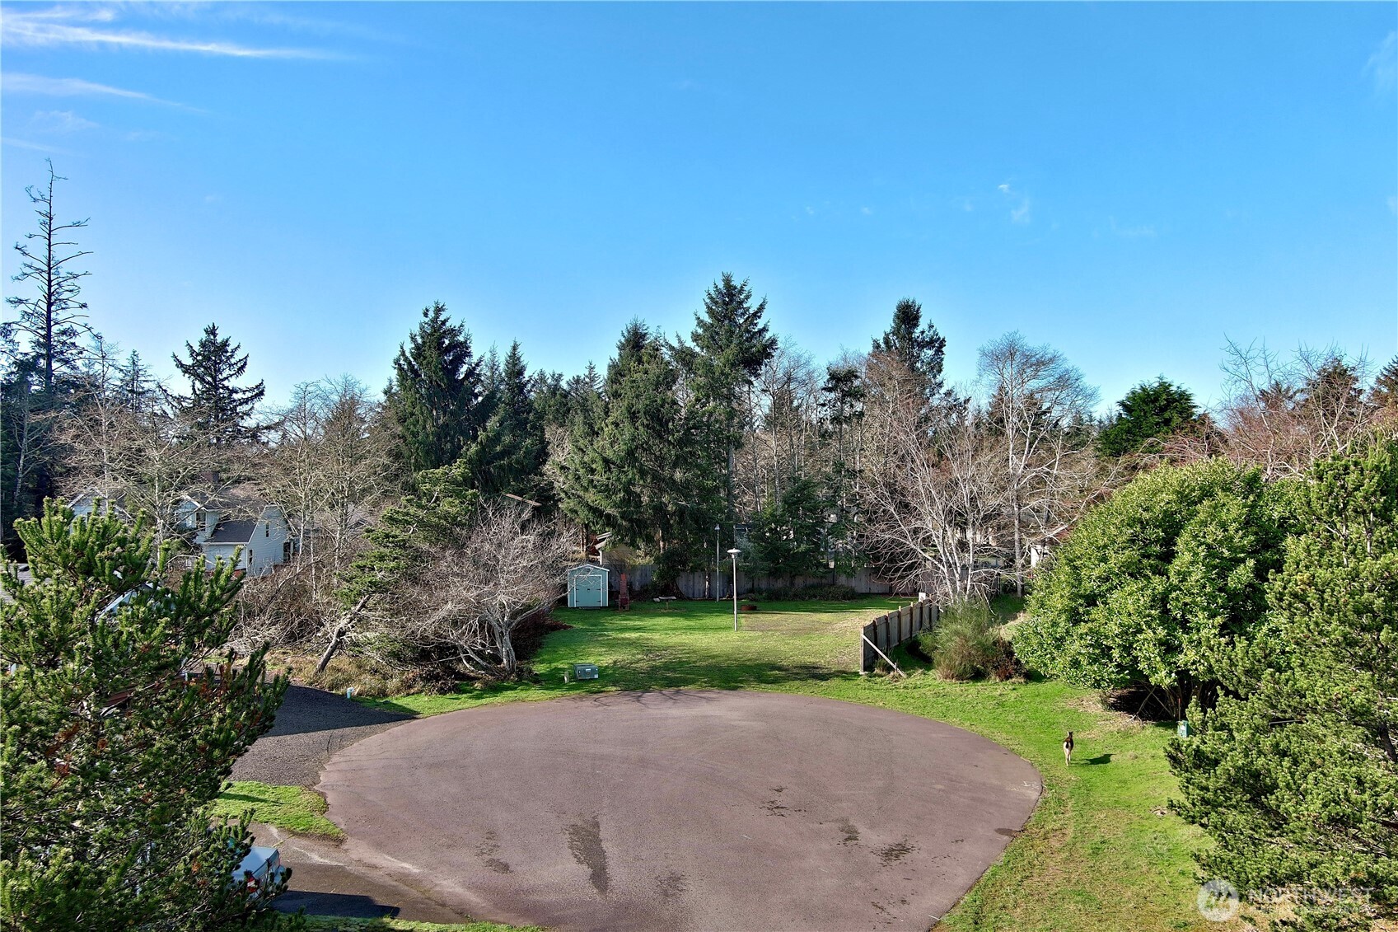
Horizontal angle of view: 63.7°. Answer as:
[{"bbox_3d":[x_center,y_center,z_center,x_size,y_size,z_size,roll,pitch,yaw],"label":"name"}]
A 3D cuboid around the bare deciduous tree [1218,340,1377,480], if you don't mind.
[{"bbox_3d":[28.145,1.395,52.922,7.600,14.580,7.300,0,1,0],"label":"bare deciduous tree"}]

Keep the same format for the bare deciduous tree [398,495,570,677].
[{"bbox_3d":[-8.450,4.640,44.200,6.700,6.710,6.000,0,0,0],"label":"bare deciduous tree"}]

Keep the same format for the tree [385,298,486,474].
[{"bbox_3d":[-18.110,-1.600,77.000,7.200,19.210,7.000,0,0,0],"label":"tree"}]

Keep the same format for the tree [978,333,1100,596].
[{"bbox_3d":[21.544,-0.008,71.909,7.800,16.980,7.500,0,1,0],"label":"tree"}]

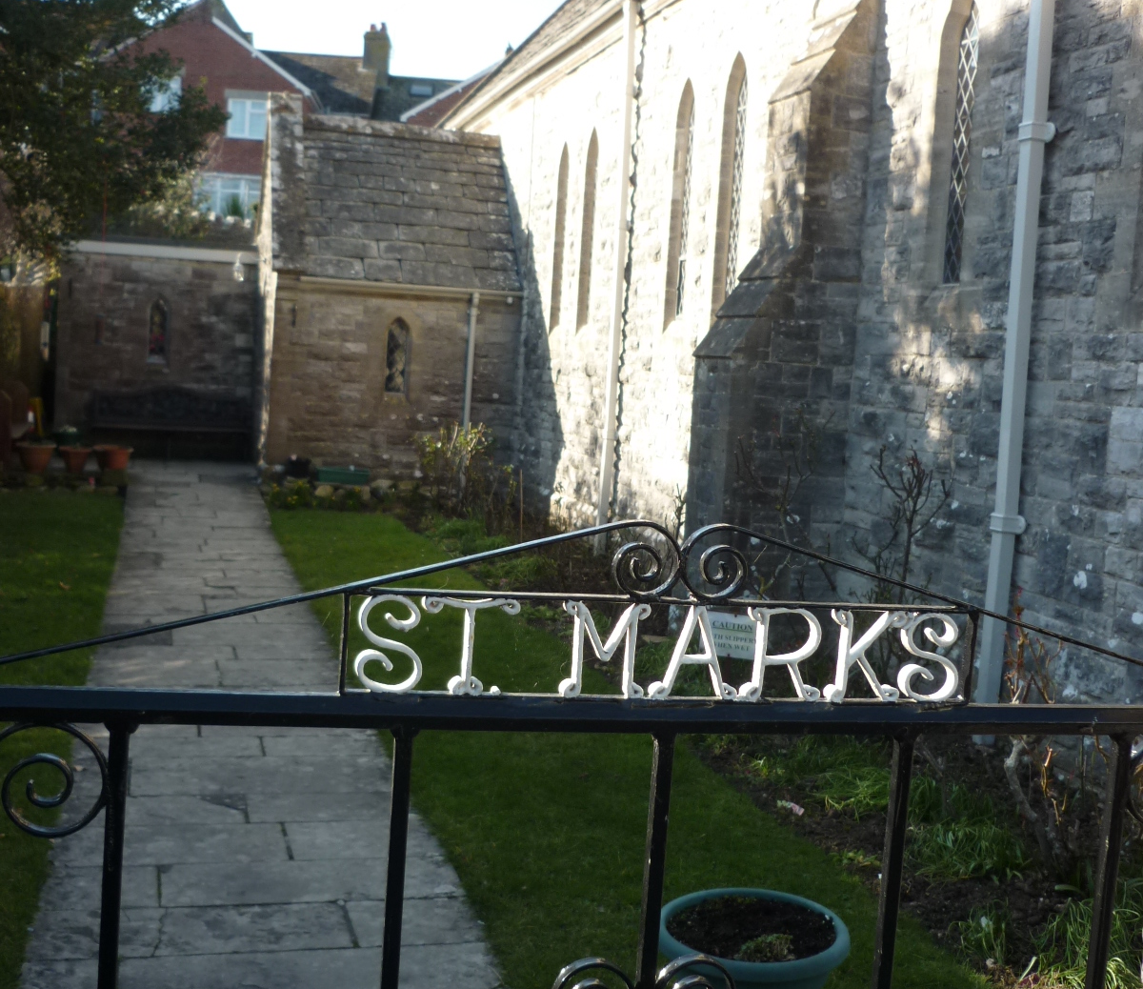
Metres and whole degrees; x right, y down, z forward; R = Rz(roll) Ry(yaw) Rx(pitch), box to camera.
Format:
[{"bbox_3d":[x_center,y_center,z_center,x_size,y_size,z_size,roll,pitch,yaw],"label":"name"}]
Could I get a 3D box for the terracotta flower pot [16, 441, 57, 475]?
[{"bbox_3d":[-4.866,-0.358,13.225,0.375,0.310,0.375,2,6,-16],"label":"terracotta flower pot"}]

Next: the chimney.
[{"bbox_3d":[-6.416,-14.461,47.883,0.850,2.200,0.800,3,6,-6],"label":"chimney"}]

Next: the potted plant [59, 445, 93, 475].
[{"bbox_3d":[-4.540,-0.330,13.319,0.325,0.280,0.325,2,6,-16],"label":"potted plant"}]

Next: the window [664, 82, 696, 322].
[{"bbox_3d":[0.825,-2.074,10.479,0.140,1.820,0.420,2,6,-16],"label":"window"}]

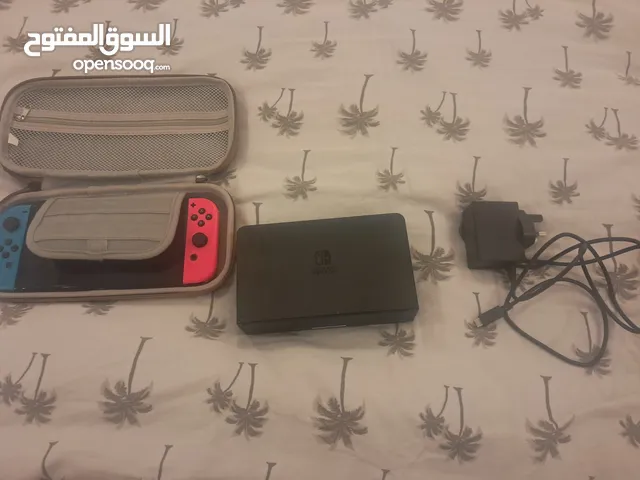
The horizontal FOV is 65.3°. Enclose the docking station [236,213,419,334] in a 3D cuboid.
[{"bbox_3d":[0.006,0.036,0.519,0.173,0.052,0.104,-5,66,1],"label":"docking station"}]

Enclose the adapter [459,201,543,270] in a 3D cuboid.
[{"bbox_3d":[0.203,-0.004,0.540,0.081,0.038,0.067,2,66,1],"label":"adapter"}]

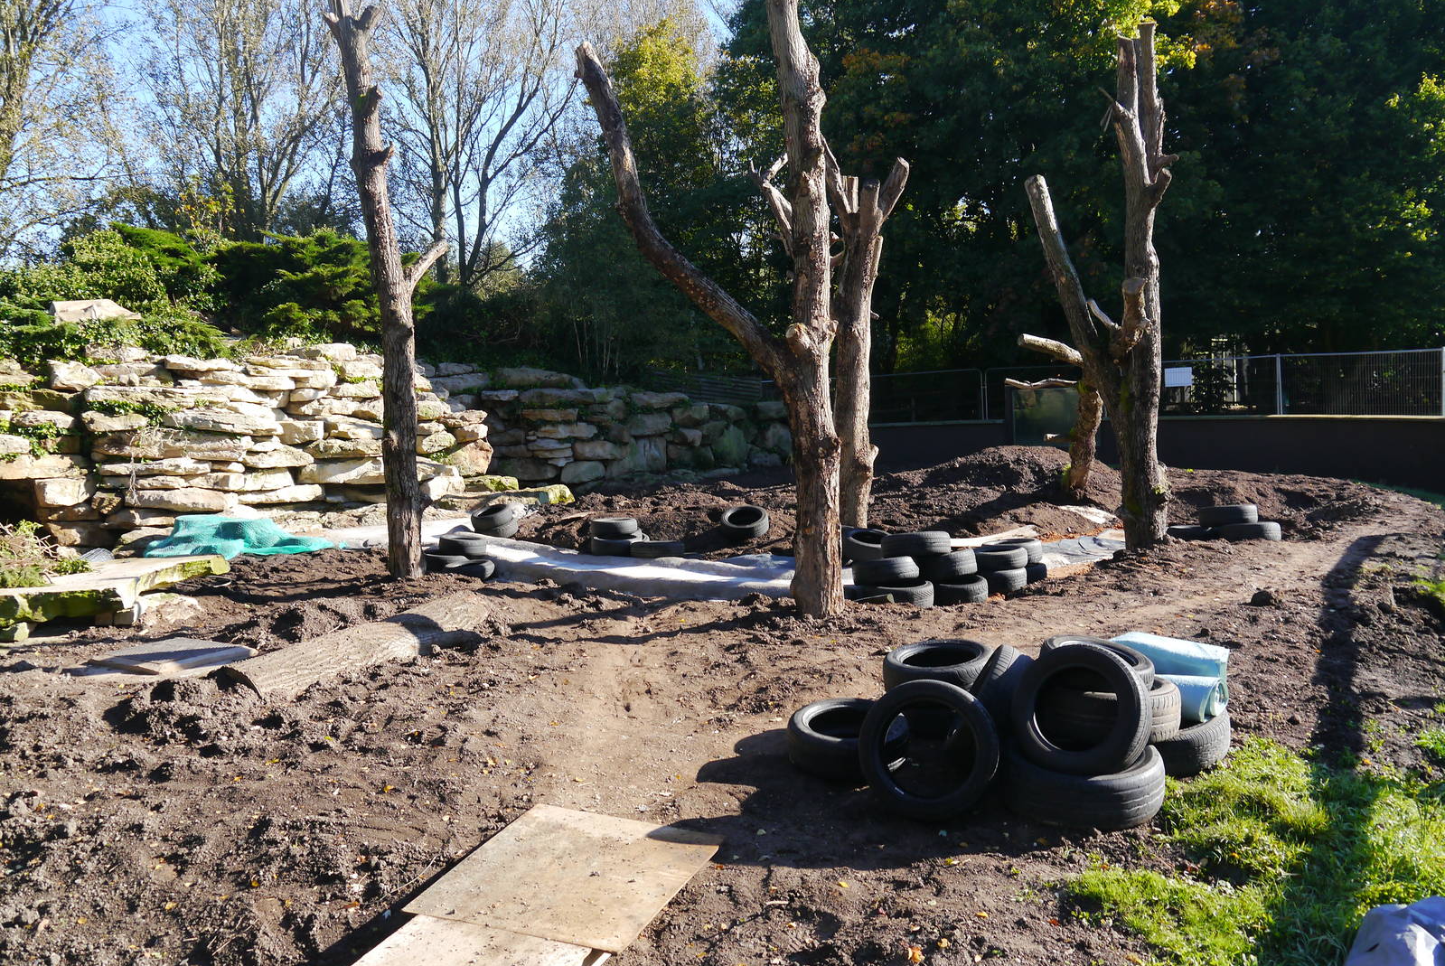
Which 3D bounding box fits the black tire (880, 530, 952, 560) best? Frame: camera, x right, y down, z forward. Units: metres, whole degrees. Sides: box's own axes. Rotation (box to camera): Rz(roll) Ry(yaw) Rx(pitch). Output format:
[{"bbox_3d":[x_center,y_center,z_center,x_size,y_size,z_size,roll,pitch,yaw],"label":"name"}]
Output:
[{"bbox_3d":[1.700,0.547,10.300,0.625,0.200,0.625,-4,3,0],"label":"black tire"}]

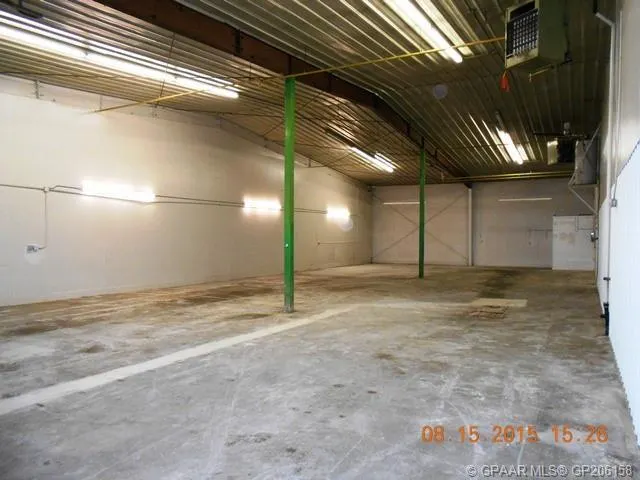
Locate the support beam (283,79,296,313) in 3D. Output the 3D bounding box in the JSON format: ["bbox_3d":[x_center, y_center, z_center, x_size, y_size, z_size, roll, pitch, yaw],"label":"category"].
[{"bbox_3d":[-0.592,-0.889,9.482,0.180,4.624,0.180,0,0,29],"label":"support beam"}]

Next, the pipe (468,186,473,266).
[{"bbox_3d":[7.709,-0.640,24.622,0.160,4.008,0.160,0,0,29],"label":"pipe"}]

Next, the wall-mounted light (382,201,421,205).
[{"bbox_3d":[4.653,-1.999,26.327,2.443,0.100,0.100,0,0,29],"label":"wall-mounted light"}]

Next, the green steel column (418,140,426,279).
[{"bbox_3d":[3.680,-0.883,17.273,0.175,4.552,0.175,0,0,29],"label":"green steel column"}]

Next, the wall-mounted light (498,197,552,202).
[{"bbox_3d":[9.974,-1.954,23.409,2.443,0.100,0.100,0,0,29],"label":"wall-mounted light"}]

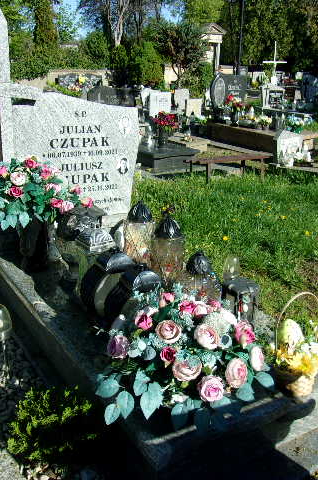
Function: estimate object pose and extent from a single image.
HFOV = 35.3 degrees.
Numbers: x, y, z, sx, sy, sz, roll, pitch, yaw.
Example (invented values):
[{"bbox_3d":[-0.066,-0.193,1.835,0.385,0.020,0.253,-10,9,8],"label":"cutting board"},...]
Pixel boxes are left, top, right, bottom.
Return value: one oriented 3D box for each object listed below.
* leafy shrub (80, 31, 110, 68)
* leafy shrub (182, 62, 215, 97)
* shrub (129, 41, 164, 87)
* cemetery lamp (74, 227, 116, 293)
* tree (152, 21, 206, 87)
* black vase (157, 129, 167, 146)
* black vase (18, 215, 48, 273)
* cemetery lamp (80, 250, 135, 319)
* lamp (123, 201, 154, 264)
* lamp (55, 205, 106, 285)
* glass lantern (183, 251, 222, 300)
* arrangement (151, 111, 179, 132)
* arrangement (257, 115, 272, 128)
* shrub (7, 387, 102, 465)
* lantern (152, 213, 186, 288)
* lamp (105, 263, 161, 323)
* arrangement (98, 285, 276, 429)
[{"bbox_3d":[-3.444,-10.023,27.000,1.750,2.600,1.700,1,18,0],"label":"leafy shrub"},{"bbox_3d":[1.350,-5.486,17.500,1.150,1.650,1.150,-8,20,-30],"label":"leafy shrub"},{"bbox_3d":[-0.518,-7.172,21.000,1.450,2.500,1.400,1,18,0],"label":"shrub"},{"bbox_3d":[-0.342,0.076,2.726,0.190,0.300,0.200,-8,20,-30],"label":"cemetery lamp"},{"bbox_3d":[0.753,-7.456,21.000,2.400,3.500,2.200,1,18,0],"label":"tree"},{"bbox_3d":[0.057,-1.657,8.150,0.160,0.310,0.160,-8,20,-30],"label":"black vase"},{"bbox_3d":[-0.662,0.017,2.620,0.155,0.300,0.155,-9,21,-30],"label":"black vase"},{"bbox_3d":[-0.249,0.187,2.421,0.220,0.275,0.200,-8,20,-30],"label":"cemetery lamp"},{"bbox_3d":[-0.121,-0.074,3.219,0.195,0.410,0.195,2,17,-1],"label":"lamp"},{"bbox_3d":[-0.390,0.007,2.550,0.220,0.370,0.220,-2,18,-12],"label":"lamp"},{"bbox_3d":[0.211,0.165,2.420,0.150,0.260,0.150,1,18,0],"label":"glass lantern"},{"bbox_3d":[0.106,-1.927,8.120,0.450,0.350,0.380,-8,20,-30],"label":"arrangement"},{"bbox_3d":[2.325,-2.605,11.000,0.310,0.310,0.290,-8,20,-30],"label":"arrangement"},{"bbox_3d":[-0.393,0.699,1.860,0.320,0.240,0.310,-8,20,-30],"label":"shrub"},{"bbox_3d":[0.062,0.039,2.856,0.200,0.420,0.200,2,17,-1],"label":"lantern"},{"bbox_3d":[-0.119,0.218,2.220,0.185,0.240,0.180,-9,21,-30],"label":"lamp"},{"bbox_3d":[0.103,0.338,1.780,0.660,0.360,0.560,-4,18,-15],"label":"arrangement"}]

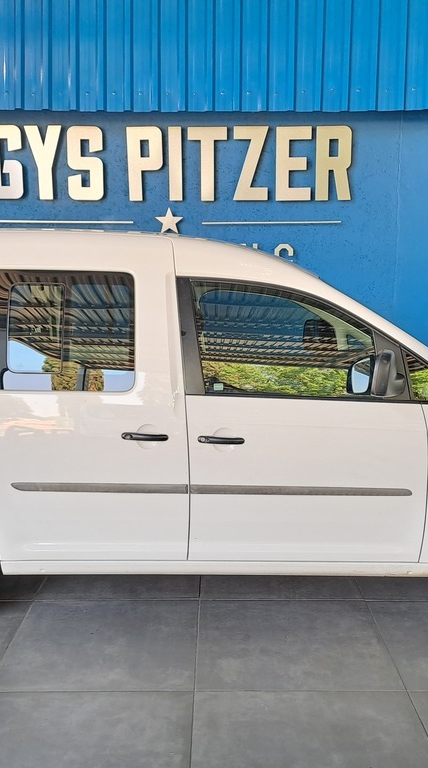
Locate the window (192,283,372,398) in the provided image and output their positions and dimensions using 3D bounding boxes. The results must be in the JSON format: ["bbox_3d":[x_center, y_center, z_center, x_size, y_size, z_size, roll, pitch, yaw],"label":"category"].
[{"bbox_3d":[0.283,-0.192,3.141,0.775,0.520,0.040,0,0,0],"label":"window"}]

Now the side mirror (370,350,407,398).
[{"bbox_3d":[0.718,-0.039,3.047,0.130,0.205,0.210,0,8,0],"label":"side mirror"}]

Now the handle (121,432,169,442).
[{"bbox_3d":[-0.291,0.225,3.130,0.199,0.036,0.050,1,5,0],"label":"handle"}]

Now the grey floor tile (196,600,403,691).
[{"bbox_3d":[0.337,1.116,3.211,0.800,0.010,0.795,0,8,1],"label":"grey floor tile"}]

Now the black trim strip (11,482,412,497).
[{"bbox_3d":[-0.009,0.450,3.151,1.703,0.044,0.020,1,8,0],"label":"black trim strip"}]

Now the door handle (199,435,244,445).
[{"bbox_3d":[0.032,0.237,3.133,0.198,0.036,0.050,1,5,0],"label":"door handle"}]

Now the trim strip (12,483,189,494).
[{"bbox_3d":[-0.486,0.446,3.167,0.752,0.035,0.020,1,8,0],"label":"trim strip"}]

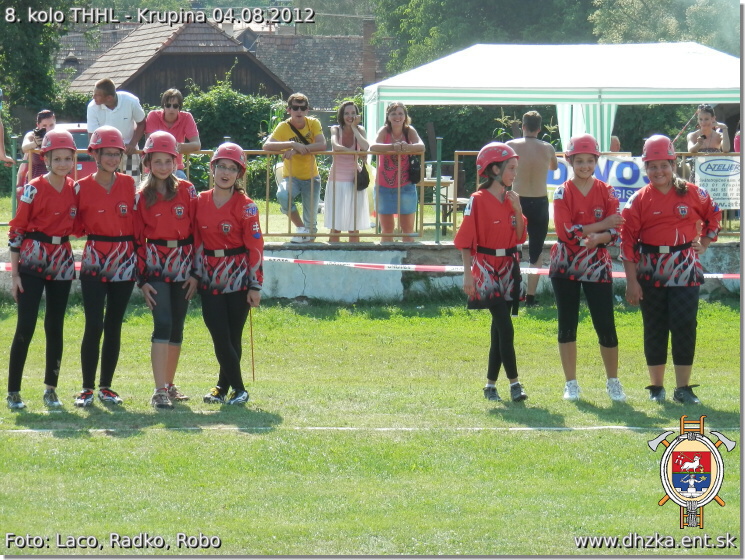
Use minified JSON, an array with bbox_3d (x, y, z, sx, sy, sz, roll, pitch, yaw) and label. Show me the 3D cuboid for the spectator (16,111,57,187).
[{"bbox_3d":[-3.397,-0.991,25.488,0.480,1.504,0.500,0,4,-5],"label":"spectator"}]

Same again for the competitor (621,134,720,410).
[{"bbox_3d":[1.813,-0.067,15.200,0.600,1.627,0.360,0,4,-5],"label":"competitor"}]

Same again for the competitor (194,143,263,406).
[{"bbox_3d":[-0.901,-0.049,15.628,0.410,1.613,0.320,1,4,14],"label":"competitor"}]

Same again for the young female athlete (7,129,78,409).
[{"bbox_3d":[-1.975,-0.060,15.000,0.450,1.665,0.360,-2,4,-27],"label":"young female athlete"}]

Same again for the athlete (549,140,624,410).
[{"bbox_3d":[1.338,-0.077,15.626,0.470,1.657,0.340,0,4,5],"label":"athlete"}]

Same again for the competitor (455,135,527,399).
[{"bbox_3d":[0.724,-0.049,15.200,0.420,1.566,0.360,-2,4,-30],"label":"competitor"}]

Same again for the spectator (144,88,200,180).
[{"bbox_3d":[-2.040,-1.082,25.482,0.582,1.728,0.550,0,4,0],"label":"spectator"}]

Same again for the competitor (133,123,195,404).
[{"bbox_3d":[-1.243,-0.063,15.000,0.420,1.659,0.340,0,4,-3],"label":"competitor"}]

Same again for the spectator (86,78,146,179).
[{"bbox_3d":[-2.485,-1.148,24.300,0.580,1.614,0.520,1,4,12],"label":"spectator"}]

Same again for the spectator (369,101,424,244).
[{"bbox_3d":[0.245,-1.016,25.487,0.561,1.575,0.480,0,4,0],"label":"spectator"}]

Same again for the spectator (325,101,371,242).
[{"bbox_3d":[-0.255,-1.026,25.486,0.469,1.595,0.420,0,4,5],"label":"spectator"}]

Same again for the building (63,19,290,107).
[{"bbox_3d":[-6.252,-6.116,81.777,6.100,5.059,6.400,-1,4,-21],"label":"building"}]

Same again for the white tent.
[{"bbox_3d":[2.980,-2.008,35.143,6.050,2.626,3.050,0,4,-4],"label":"white tent"}]

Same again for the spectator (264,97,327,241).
[{"bbox_3d":[-0.754,-1.094,24.300,0.600,1.449,0.500,0,4,-3],"label":"spectator"}]

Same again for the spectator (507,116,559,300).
[{"bbox_3d":[1.483,-0.667,23.300,0.520,1.818,0.360,0,4,3],"label":"spectator"}]

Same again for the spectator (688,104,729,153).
[{"bbox_3d":[3.318,-1.044,24.600,0.460,1.359,0.480,0,4,5],"label":"spectator"}]

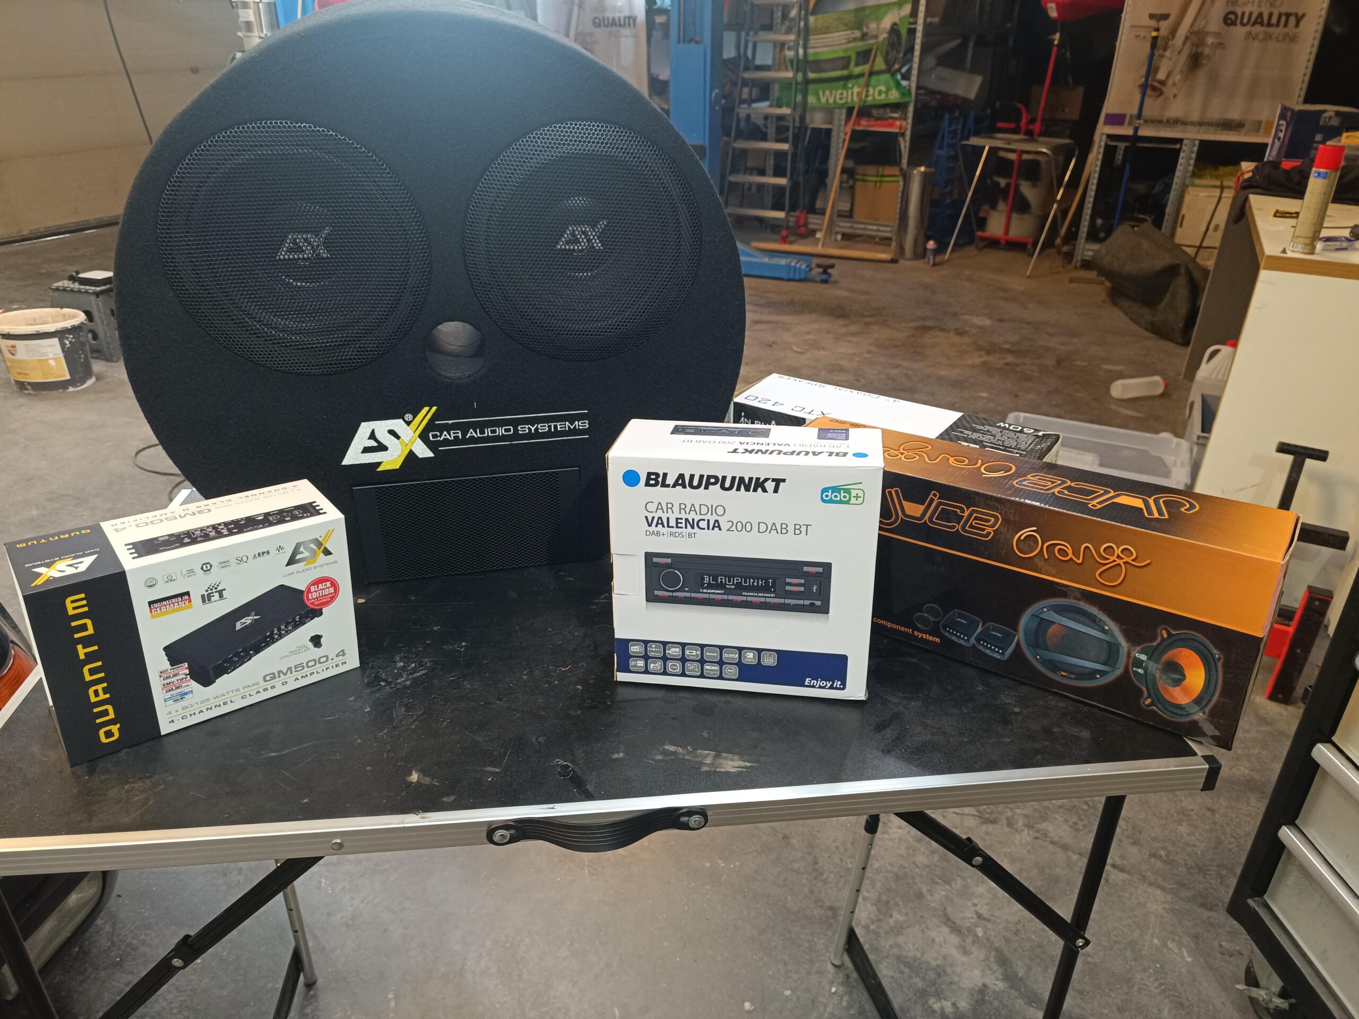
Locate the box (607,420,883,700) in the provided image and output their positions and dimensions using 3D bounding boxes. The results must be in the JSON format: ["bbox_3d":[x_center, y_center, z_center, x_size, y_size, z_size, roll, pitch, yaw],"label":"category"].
[{"bbox_3d":[0.059,0.042,0.824,0.218,0.212,0.095,3,24,9],"label":"box"}]

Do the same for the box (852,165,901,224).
[{"bbox_3d":[1.283,-2.034,6.149,0.290,0.290,0.420,6,27,11],"label":"box"}]

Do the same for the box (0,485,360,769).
[{"bbox_3d":[-0.401,0.085,0.786,0.228,0.152,0.089,-17,33,-36],"label":"box"}]

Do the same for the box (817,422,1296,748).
[{"bbox_3d":[0.292,0.047,0.860,0.424,0.170,0.092,16,31,34],"label":"box"}]

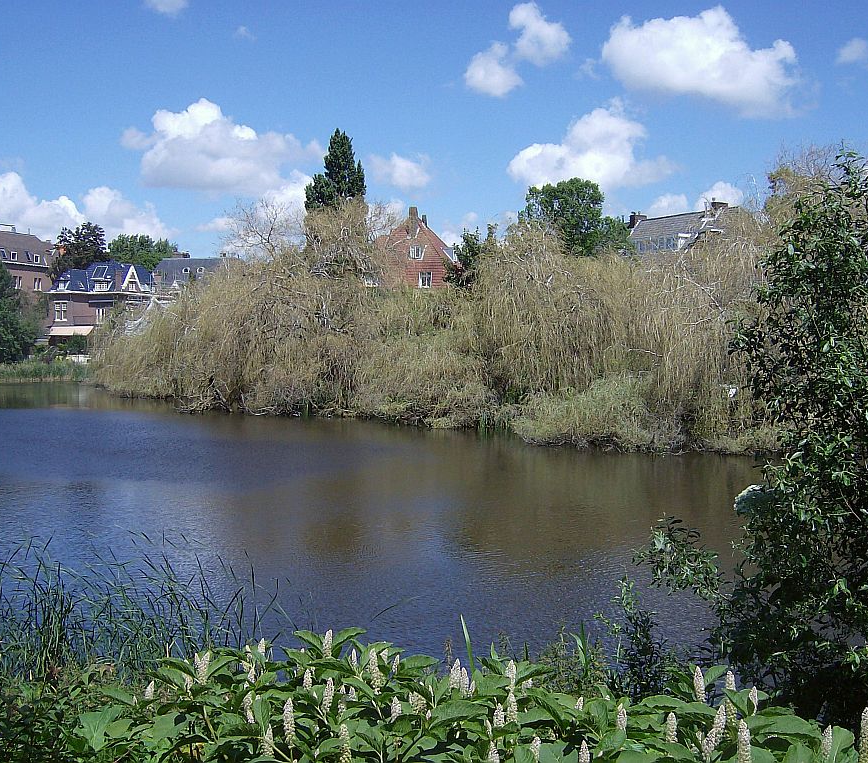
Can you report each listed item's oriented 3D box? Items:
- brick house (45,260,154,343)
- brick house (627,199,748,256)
[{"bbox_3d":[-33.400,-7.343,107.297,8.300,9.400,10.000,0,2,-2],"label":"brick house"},{"bbox_3d":[21.600,-8.744,91.731,9.000,12.800,11.500,-1,3,-34],"label":"brick house"}]

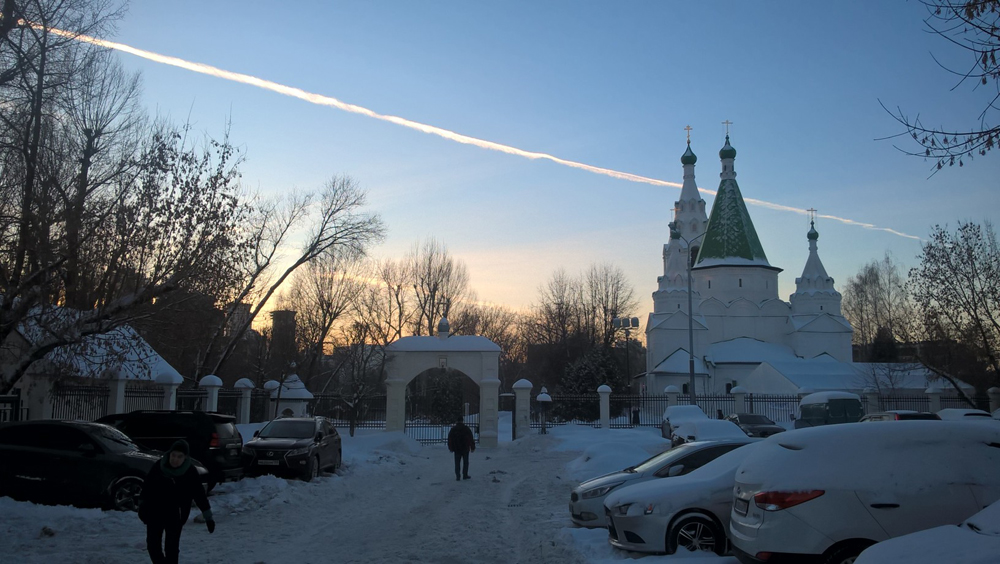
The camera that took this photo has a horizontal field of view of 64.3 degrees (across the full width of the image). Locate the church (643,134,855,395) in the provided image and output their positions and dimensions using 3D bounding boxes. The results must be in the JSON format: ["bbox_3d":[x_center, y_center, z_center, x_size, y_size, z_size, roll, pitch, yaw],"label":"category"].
[{"bbox_3d":[25.800,-0.629,91.012,22.000,31.500,24.000,0,-8,0],"label":"church"}]

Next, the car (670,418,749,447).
[{"bbox_3d":[5.880,4.574,21.670,1.750,1.500,4.400,0,-8,0],"label":"car"}]

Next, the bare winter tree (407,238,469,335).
[{"bbox_3d":[-6.100,4.695,78.125,6.200,17.300,6.200,0,-8,0],"label":"bare winter tree"}]

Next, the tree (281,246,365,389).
[{"bbox_3d":[-13.800,4.550,61.982,6.600,13.000,6.400,0,-8,0],"label":"tree"}]

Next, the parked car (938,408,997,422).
[{"bbox_3d":[22.200,7.068,39.000,1.780,1.620,4.400,0,-9,0],"label":"parked car"}]

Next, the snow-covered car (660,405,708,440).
[{"bbox_3d":[7.250,5.551,30.069,1.800,1.750,4.500,1,-9,-3],"label":"snow-covered car"}]

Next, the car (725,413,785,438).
[{"bbox_3d":[10.340,6.243,33.092,1.740,1.450,4.500,1,-9,-3],"label":"car"}]

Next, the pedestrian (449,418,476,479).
[{"bbox_3d":[-1.013,4.541,21.728,0.700,1.710,0.500,0,-9,0],"label":"pedestrian"}]

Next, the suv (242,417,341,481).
[{"bbox_3d":[-5.687,4.489,21.960,1.885,1.700,4.770,0,-9,2],"label":"suv"}]

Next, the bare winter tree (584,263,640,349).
[{"bbox_3d":[12.400,6.264,88.003,6.400,17.000,6.400,0,-8,0],"label":"bare winter tree"}]

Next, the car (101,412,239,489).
[{"bbox_3d":[-8.450,3.809,17.638,4.750,1.870,1.900,0,-8,1],"label":"car"}]

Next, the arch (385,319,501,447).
[{"bbox_3d":[-2.895,5.276,41.376,5.870,6.460,1.400,0,-9,0],"label":"arch"}]

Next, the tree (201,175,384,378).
[{"bbox_3d":[-10.297,1.191,39.500,9.000,12.900,7.000,0,-9,0],"label":"tree"}]

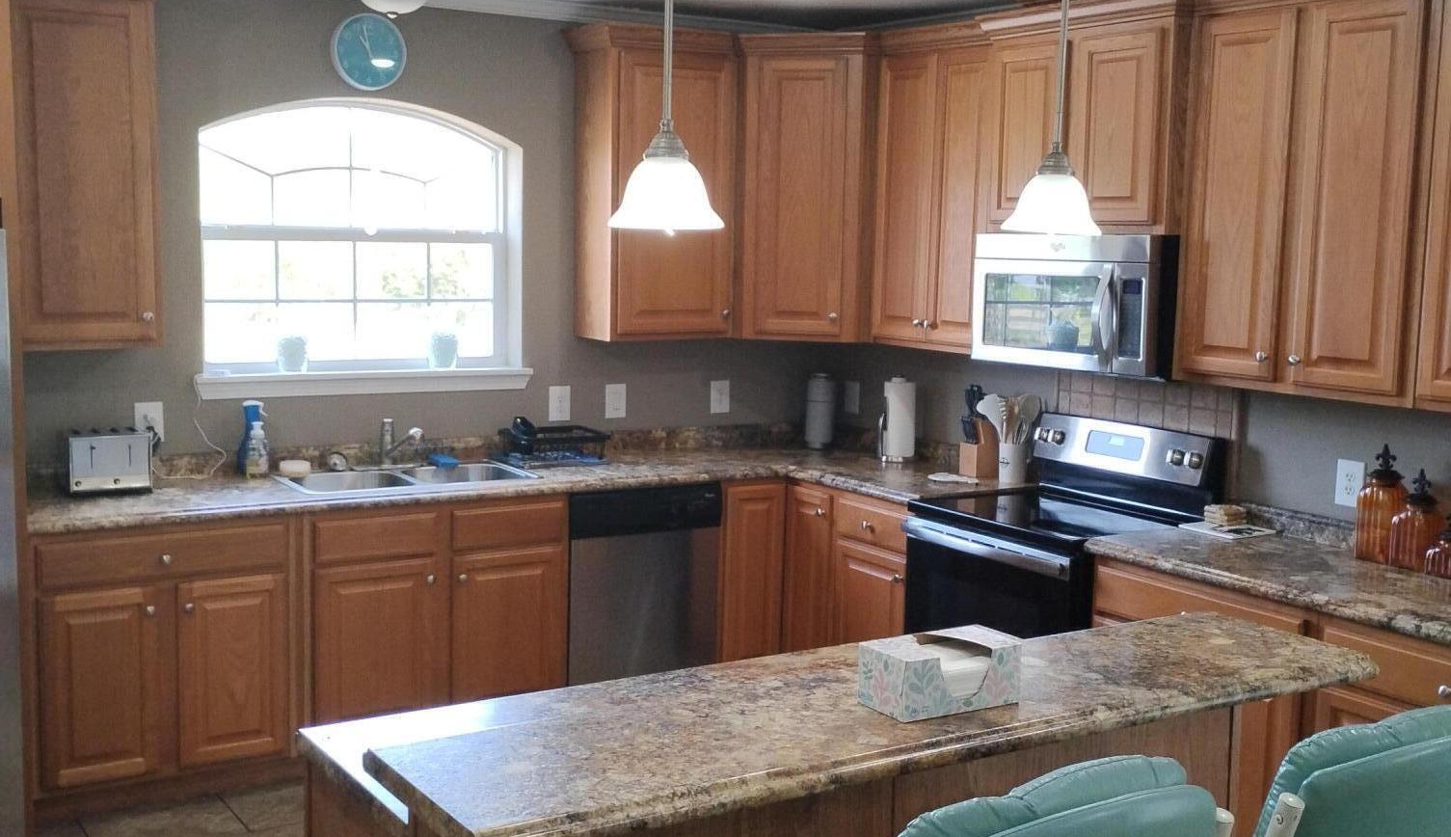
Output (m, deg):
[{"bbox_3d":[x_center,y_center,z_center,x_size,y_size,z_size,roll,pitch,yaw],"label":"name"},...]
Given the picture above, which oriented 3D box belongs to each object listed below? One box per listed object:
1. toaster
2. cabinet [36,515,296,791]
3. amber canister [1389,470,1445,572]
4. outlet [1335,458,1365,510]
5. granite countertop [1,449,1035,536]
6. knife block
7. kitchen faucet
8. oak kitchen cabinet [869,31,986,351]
[{"bbox_3d":[-1.918,0.128,4.839,0.240,0.180,0.250,-2,8,-28],"label":"toaster"},{"bbox_3d":[-1.800,0.685,4.870,0.762,0.833,0.621,-3,8,-32],"label":"cabinet"},{"bbox_3d":[1.832,0.264,4.114,0.097,0.260,0.097,-3,8,-32],"label":"amber canister"},{"bbox_3d":[1.761,0.183,4.407,0.008,0.130,0.086,-3,8,-32],"label":"outlet"},{"bbox_3d":[-0.563,0.245,5.141,3.177,0.041,1.375,-3,8,-32],"label":"granite countertop"},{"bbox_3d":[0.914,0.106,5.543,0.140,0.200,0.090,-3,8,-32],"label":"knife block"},{"bbox_3d":[-1.091,0.099,5.292,0.065,0.170,0.250,-4,9,-40],"label":"kitchen faucet"},{"bbox_3d":[0.856,-0.786,5.482,0.323,1.087,0.679,-3,8,-32],"label":"oak kitchen cabinet"}]

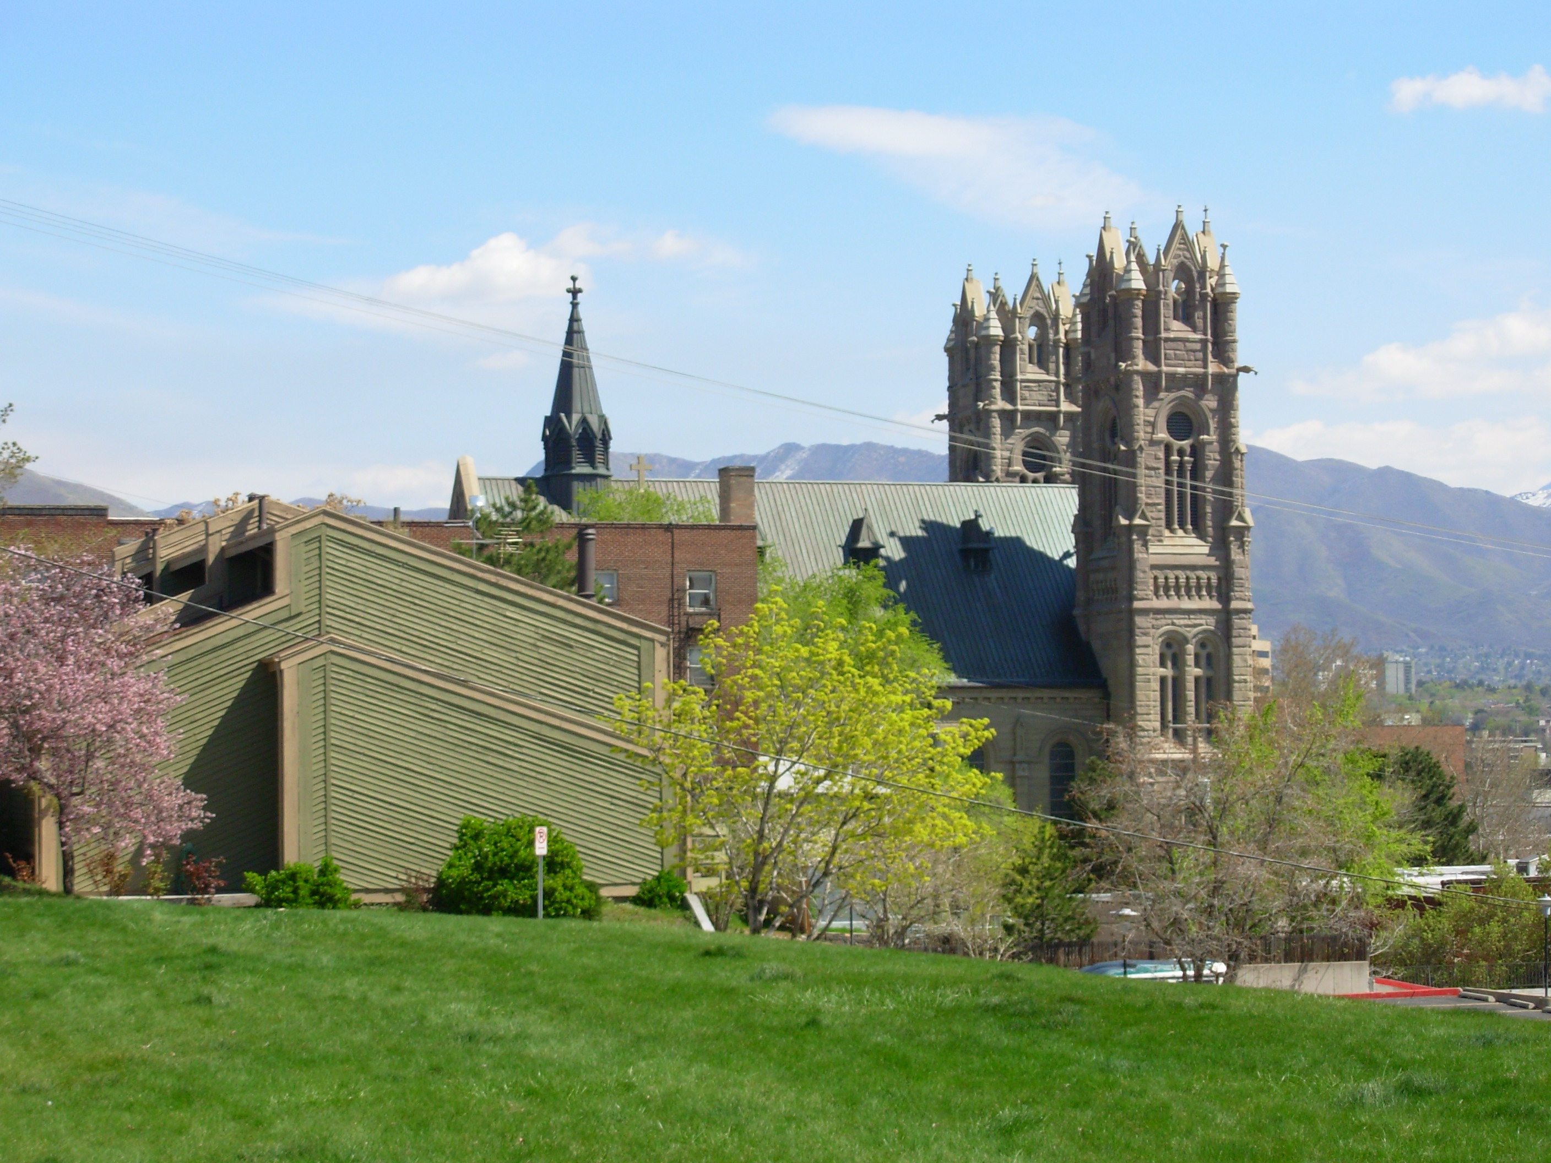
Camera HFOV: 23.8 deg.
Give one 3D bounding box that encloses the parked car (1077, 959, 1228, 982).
[{"bbox_3d":[9.372,10.200,91.959,4.600,1.500,1.900,1,-4,-30],"label":"parked car"}]

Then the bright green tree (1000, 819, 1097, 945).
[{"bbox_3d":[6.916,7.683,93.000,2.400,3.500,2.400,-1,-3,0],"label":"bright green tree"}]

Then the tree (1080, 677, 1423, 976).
[{"bbox_3d":[11.133,5.800,86.000,7.900,7.200,7.000,-1,-3,0],"label":"tree"}]

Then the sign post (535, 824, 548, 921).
[{"bbox_3d":[-3.728,4.640,58.500,0.080,1.500,0.310,-3,-4,33],"label":"sign post"}]

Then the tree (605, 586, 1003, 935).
[{"bbox_3d":[0.461,3.226,65.000,6.600,6.200,6.000,-1,-3,0],"label":"tree"}]

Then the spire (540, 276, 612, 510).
[{"bbox_3d":[-12.003,-11.052,221.605,4.100,14.600,4.100,0,-3,-18],"label":"spire"}]

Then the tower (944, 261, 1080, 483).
[{"bbox_3d":[16.654,0.767,241.810,8.200,44.000,8.200,0,-3,-18],"label":"tower"}]

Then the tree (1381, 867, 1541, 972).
[{"bbox_3d":[17.718,8.820,95.000,4.000,2.900,3.500,-1,-3,0],"label":"tree"}]

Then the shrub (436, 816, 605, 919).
[{"bbox_3d":[-4.240,4.729,60.500,2.700,1.720,2.400,-1,-3,0],"label":"shrub"}]

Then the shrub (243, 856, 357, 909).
[{"bbox_3d":[-7.896,4.999,61.000,1.900,0.900,1.400,-1,-3,0],"label":"shrub"}]

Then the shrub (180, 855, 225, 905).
[{"bbox_3d":[-9.750,5.081,62.500,0.760,0.870,0.700,-1,-3,0],"label":"shrub"}]

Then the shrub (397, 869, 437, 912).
[{"bbox_3d":[-6.004,5.182,61.500,0.680,0.740,0.620,-1,-3,0],"label":"shrub"}]

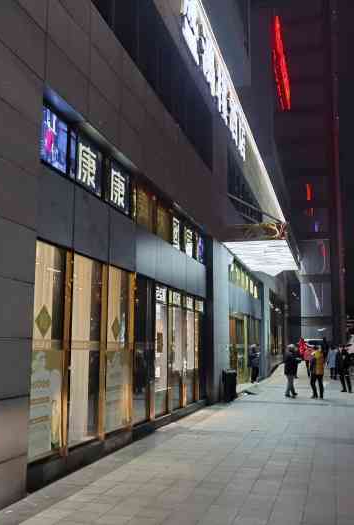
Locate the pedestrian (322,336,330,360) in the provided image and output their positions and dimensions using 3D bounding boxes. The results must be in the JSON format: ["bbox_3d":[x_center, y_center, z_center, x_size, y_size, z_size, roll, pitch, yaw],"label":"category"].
[{"bbox_3d":[10.609,6.146,39.126,0.520,1.628,0.380,-2,-9,16],"label":"pedestrian"}]

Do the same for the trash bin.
[{"bbox_3d":[1.525,3.586,15.924,0.400,0.955,0.400,-2,-9,16],"label":"trash bin"}]

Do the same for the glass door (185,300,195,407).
[{"bbox_3d":[0.331,2.169,13.120,0.100,2.380,0.950,-2,-9,16],"label":"glass door"}]

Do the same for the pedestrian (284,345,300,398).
[{"bbox_3d":[3.557,3.380,17.072,0.450,1.670,0.500,3,-9,-17],"label":"pedestrian"}]

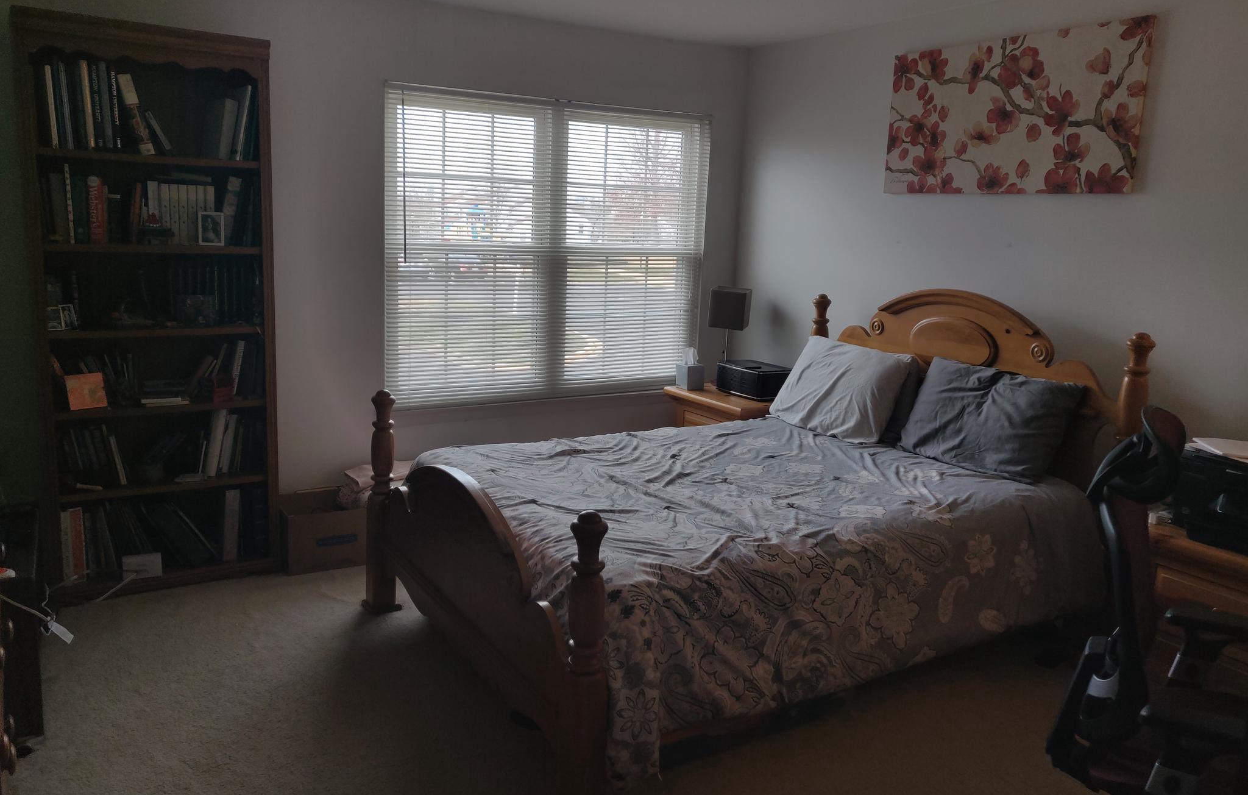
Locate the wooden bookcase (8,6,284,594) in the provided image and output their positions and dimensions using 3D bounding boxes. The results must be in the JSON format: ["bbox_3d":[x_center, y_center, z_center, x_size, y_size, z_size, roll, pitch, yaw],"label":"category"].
[{"bbox_3d":[-1.798,-0.305,3.487,0.806,2.101,0.305,-5,13,-32],"label":"wooden bookcase"}]

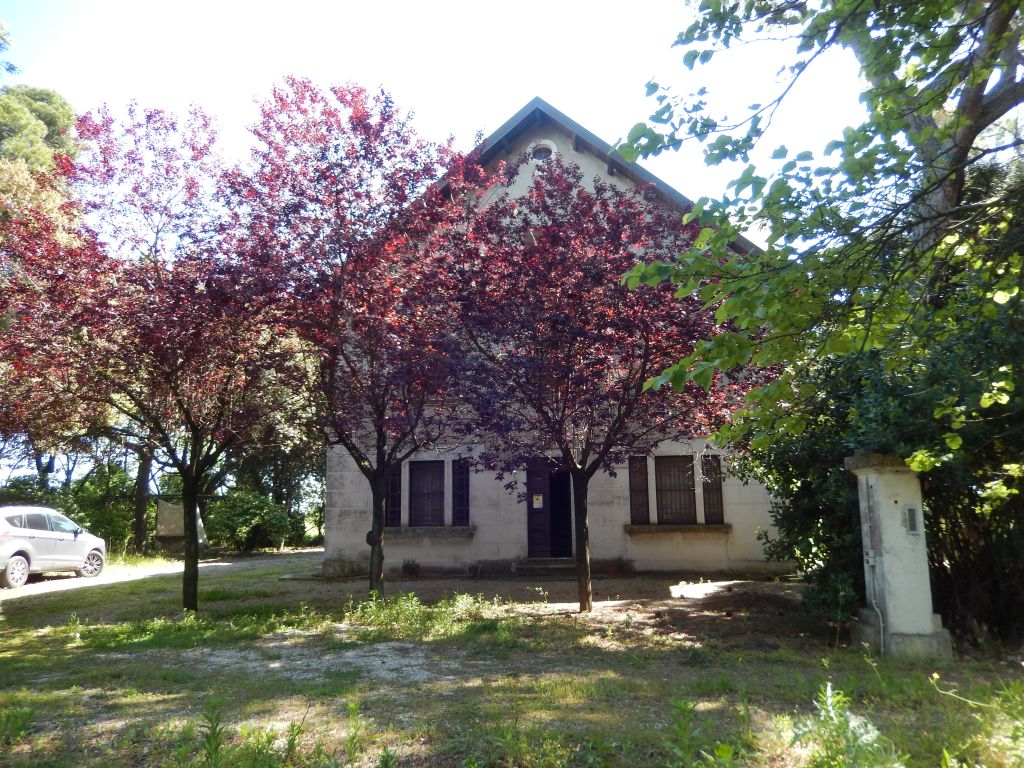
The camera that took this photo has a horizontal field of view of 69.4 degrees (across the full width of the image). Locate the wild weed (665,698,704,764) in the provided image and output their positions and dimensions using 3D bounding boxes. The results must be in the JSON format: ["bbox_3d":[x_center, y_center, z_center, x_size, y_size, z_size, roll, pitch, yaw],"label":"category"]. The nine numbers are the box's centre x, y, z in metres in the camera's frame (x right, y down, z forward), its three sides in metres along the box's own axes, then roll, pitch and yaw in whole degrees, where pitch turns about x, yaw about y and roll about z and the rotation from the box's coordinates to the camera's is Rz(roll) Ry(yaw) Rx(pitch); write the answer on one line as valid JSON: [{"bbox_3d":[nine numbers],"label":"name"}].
[{"bbox_3d":[1.103,2.238,4.773,0.250,0.395,0.240,-2,-9,8],"label":"wild weed"}]

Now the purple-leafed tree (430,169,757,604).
[{"bbox_3d":[1.484,-0.129,12.281,5.262,7.482,4.999,-2,-9,8],"label":"purple-leafed tree"}]

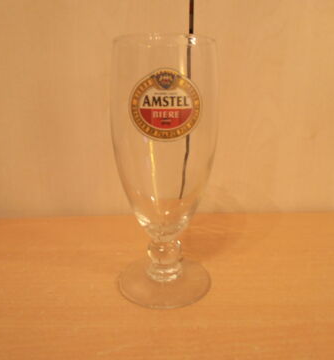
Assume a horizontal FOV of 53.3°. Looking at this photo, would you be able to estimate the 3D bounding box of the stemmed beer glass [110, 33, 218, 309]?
[{"bbox_3d":[-0.001,-0.005,0.231,0.071,0.170,0.071,0,15,0],"label":"stemmed beer glass"}]

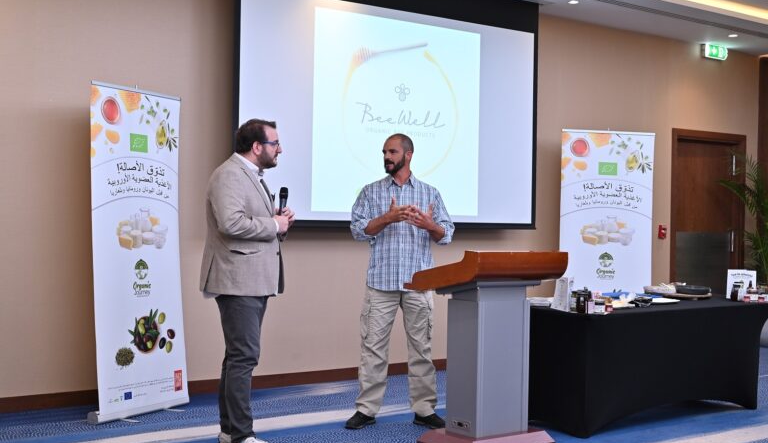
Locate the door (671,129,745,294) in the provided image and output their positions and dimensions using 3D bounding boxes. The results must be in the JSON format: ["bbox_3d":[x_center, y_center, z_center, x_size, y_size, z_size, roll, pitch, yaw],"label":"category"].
[{"bbox_3d":[3.428,0.186,10.620,1.270,2.260,0.120,1,0,-36],"label":"door"}]

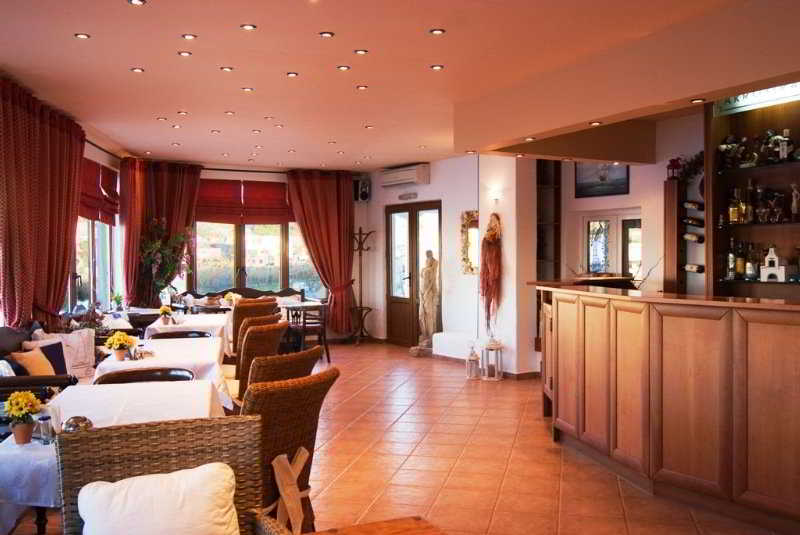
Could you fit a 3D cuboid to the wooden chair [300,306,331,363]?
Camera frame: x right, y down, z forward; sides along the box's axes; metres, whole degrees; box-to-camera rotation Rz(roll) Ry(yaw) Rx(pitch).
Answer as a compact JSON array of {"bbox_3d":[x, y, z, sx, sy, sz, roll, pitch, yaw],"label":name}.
[{"bbox_3d":[-1.100,0.827,9.500,0.430,0.770,0.410,0,1,-15],"label":"wooden chair"}]

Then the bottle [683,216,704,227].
[{"bbox_3d":[2.730,-0.429,6.850,0.077,0.077,0.300,0,11,-34],"label":"bottle"}]

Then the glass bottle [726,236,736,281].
[{"bbox_3d":[2.800,-0.073,6.200,0.073,0.345,0.073,0,1,-35],"label":"glass bottle"}]

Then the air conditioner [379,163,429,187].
[{"bbox_3d":[0.077,-1.407,11.258,0.220,0.290,1.000,0,1,-35],"label":"air conditioner"}]

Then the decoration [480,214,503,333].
[{"bbox_3d":[1.031,0.056,8.270,0.110,1.350,0.280,-1,1,-34],"label":"decoration"}]

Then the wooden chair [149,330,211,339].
[{"bbox_3d":[-1.671,0.897,5.598,0.550,0.780,0.550,0,1,-14],"label":"wooden chair"}]

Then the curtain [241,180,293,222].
[{"bbox_3d":[-2.072,-1.004,11.397,0.710,0.660,0.080,0,1,-23],"label":"curtain"}]

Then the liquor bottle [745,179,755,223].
[{"bbox_3d":[2.928,-0.561,6.150,0.080,0.360,0.080,0,1,-35],"label":"liquor bottle"}]

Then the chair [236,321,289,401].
[{"bbox_3d":[-1.104,0.833,4.967,0.600,0.920,0.520,0,1,29],"label":"chair"}]

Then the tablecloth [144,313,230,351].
[{"bbox_3d":[-2.000,0.662,7.100,0.760,0.320,1.500,0,1,-13],"label":"tablecloth"}]

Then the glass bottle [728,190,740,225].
[{"bbox_3d":[2.630,-0.472,5.770,0.088,0.265,0.080,0,1,25],"label":"glass bottle"}]

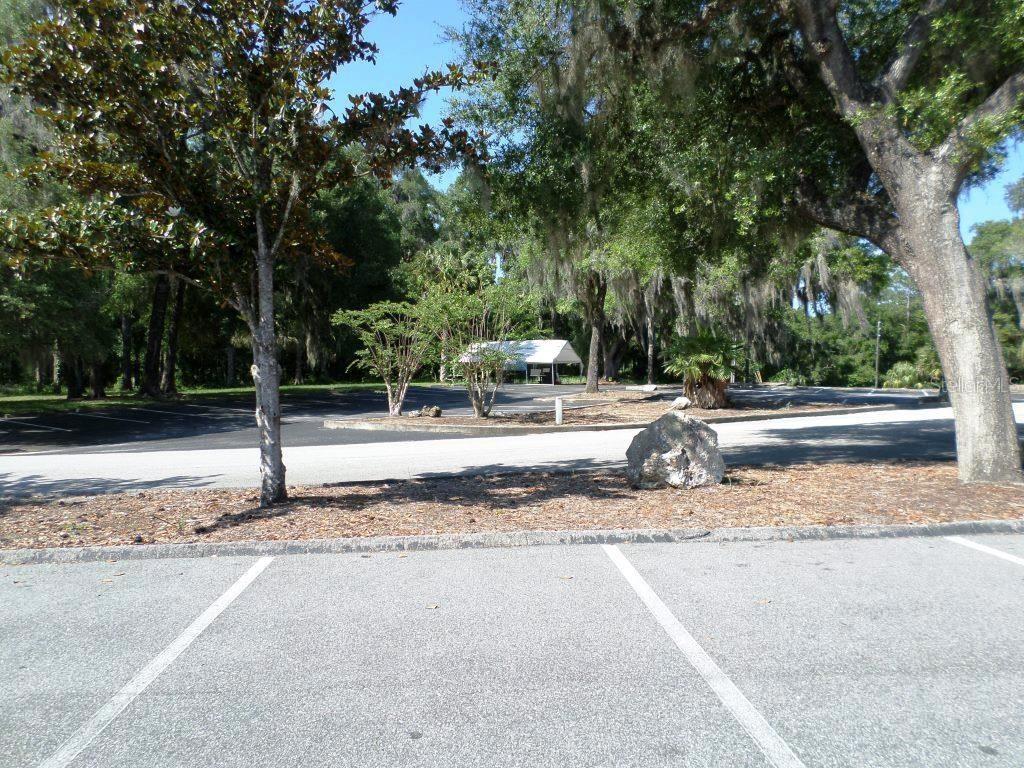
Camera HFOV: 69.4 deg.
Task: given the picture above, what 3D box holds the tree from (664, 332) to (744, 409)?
[{"bbox_3d":[6.065,-0.441,23.300,2.520,2.430,2.400,-1,1,0],"label":"tree"}]

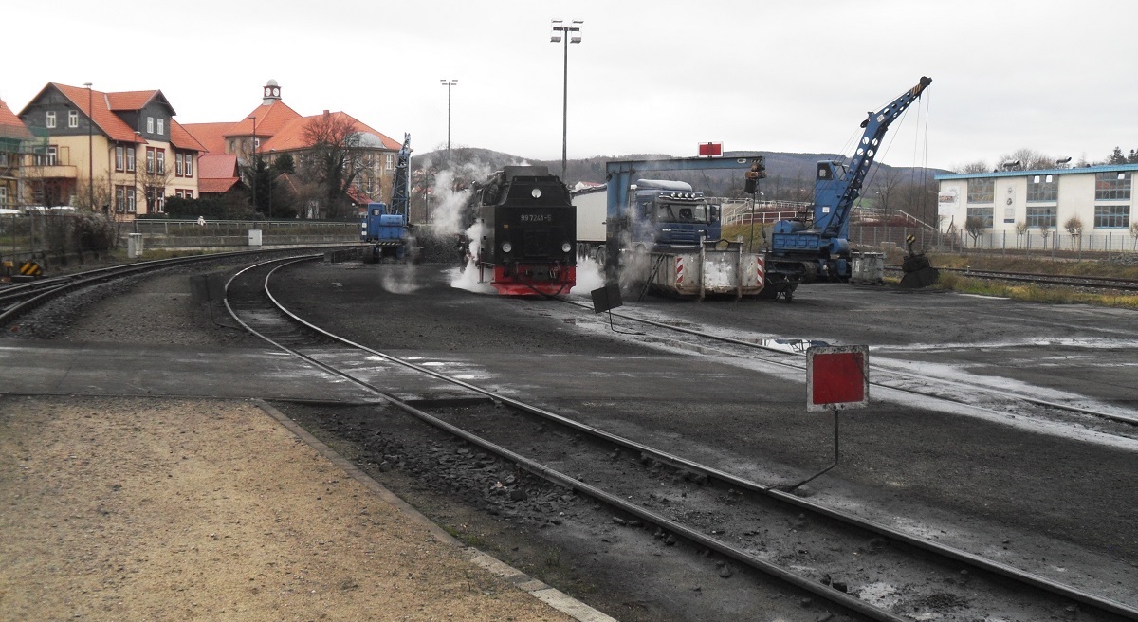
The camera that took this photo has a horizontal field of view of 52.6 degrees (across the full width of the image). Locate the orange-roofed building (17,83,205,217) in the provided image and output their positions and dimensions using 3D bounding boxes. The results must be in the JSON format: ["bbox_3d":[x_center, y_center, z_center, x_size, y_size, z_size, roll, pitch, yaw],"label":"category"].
[{"bbox_3d":[-43.600,-14.723,110.087,10.000,12.600,16.600,1,5,10],"label":"orange-roofed building"}]

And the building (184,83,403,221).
[{"bbox_3d":[-50.800,-26.968,194.891,47.000,24.300,19.500,3,6,38],"label":"building"}]

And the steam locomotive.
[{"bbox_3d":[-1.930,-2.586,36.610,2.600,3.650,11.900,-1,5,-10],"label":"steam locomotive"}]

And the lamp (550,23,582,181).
[{"bbox_3d":[-0.129,-7.510,51.572,1.450,11.040,0.700,-1,5,-17],"label":"lamp"}]

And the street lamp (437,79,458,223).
[{"bbox_3d":[-9.071,-11.346,86.379,1.400,12.160,0.700,0,4,-6],"label":"street lamp"}]

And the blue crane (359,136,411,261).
[{"bbox_3d":[-9.391,-5.982,59.214,2.500,6.700,6.500,0,4,-3],"label":"blue crane"}]

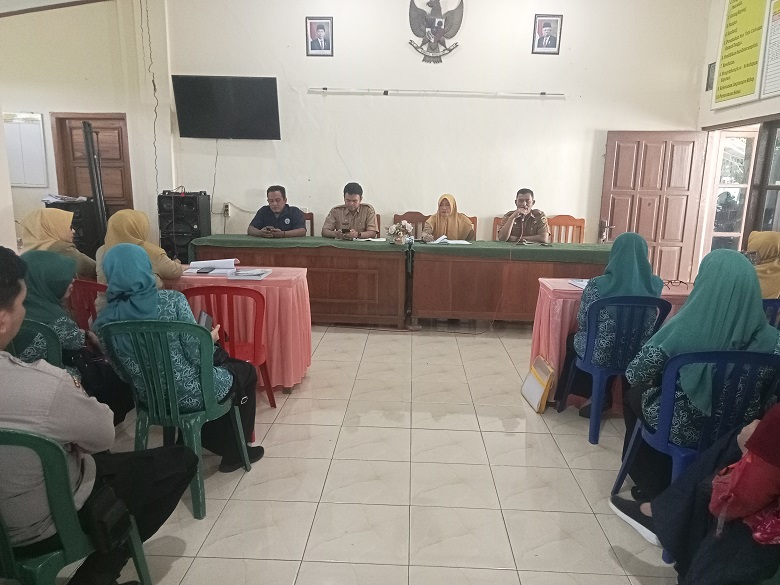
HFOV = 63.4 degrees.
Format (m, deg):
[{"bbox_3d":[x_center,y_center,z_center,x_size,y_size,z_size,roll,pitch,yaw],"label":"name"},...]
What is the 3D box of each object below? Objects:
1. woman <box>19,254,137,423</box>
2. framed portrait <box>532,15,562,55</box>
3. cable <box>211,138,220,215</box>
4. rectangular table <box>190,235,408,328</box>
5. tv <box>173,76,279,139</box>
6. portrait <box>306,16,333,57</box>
[{"bbox_3d":[-1.546,0.316,3.035,0.500,1.060,0.740,6,11,24],"label":"woman"},{"bbox_3d":[1.672,-2.736,6.698,0.285,0.385,0.040,2,19,2],"label":"framed portrait"},{"bbox_3d":[-2.025,-1.333,7.293,0.100,0.850,0.030,2,10,2],"label":"cable"},{"bbox_3d":[-0.880,-0.131,6.454,2.080,0.790,0.660,2,10,2],"label":"rectangular table"},{"bbox_3d":[-1.765,-2.010,6.861,1.130,0.650,0.080,2,23,2],"label":"tv"},{"bbox_3d":[-0.776,-2.829,6.977,0.297,0.407,0.030,2,10,2],"label":"portrait"}]

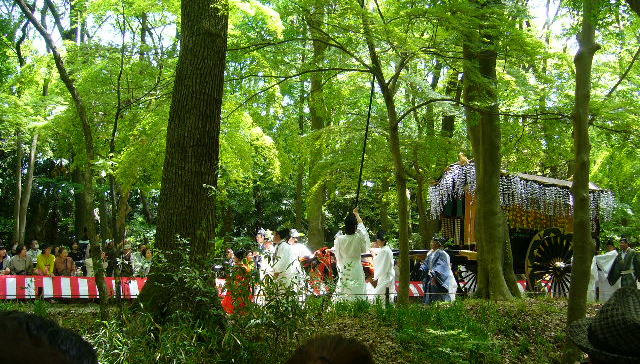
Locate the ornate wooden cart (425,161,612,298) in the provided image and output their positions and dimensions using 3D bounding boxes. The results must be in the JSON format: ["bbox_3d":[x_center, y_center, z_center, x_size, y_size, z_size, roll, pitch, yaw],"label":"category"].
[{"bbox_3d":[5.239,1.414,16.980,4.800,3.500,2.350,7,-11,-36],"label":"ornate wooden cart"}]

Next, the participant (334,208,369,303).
[{"bbox_3d":[0.618,1.452,12.700,0.680,1.860,0.500,2,-9,-8],"label":"participant"}]

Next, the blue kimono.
[{"bbox_3d":[2.676,2.173,14.800,0.680,1.300,0.600,2,-4,-22],"label":"blue kimono"}]

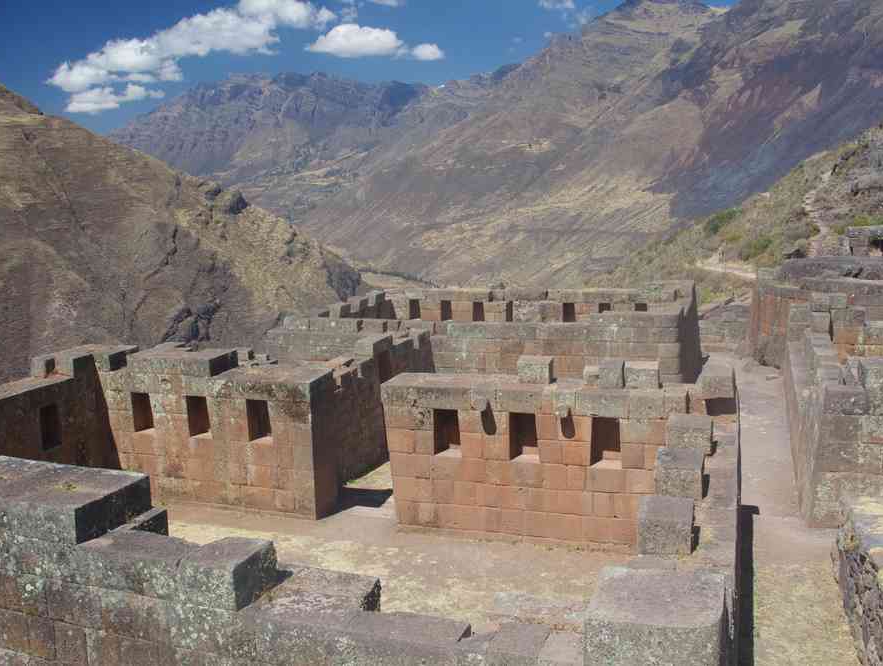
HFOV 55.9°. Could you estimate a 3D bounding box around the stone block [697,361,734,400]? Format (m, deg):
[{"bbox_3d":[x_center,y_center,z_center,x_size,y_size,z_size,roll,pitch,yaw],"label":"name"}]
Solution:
[{"bbox_3d":[3.840,0.656,11.669,0.490,0.304,0.833,1,12,20],"label":"stone block"}]

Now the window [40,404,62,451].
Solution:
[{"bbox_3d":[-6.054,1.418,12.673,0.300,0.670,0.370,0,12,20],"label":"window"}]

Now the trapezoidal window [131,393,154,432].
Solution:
[{"bbox_3d":[-5.118,1.350,14.608,0.461,0.720,0.372,1,12,22],"label":"trapezoidal window"}]

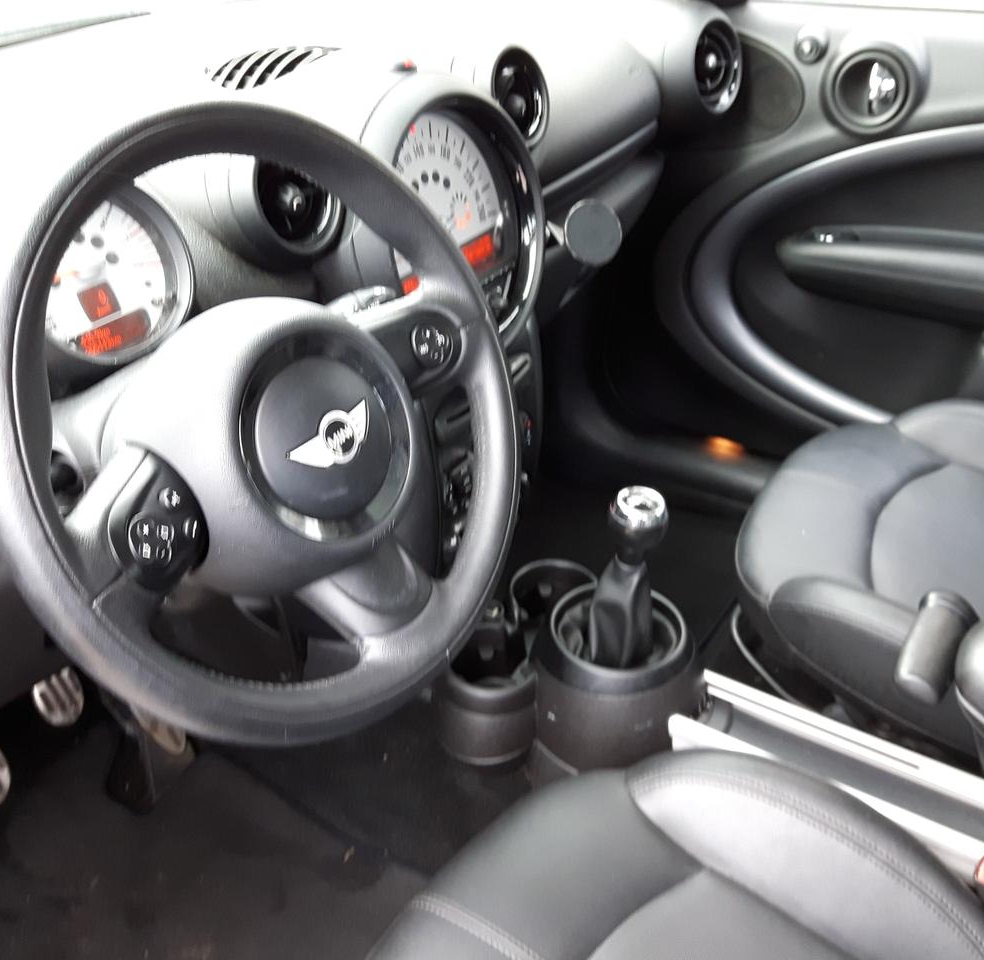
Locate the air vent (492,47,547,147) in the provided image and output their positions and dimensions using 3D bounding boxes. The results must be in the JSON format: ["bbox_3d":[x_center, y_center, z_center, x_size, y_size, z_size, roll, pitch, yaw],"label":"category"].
[{"bbox_3d":[0.018,-0.360,1.084,0.034,0.088,0.088,4,30,39],"label":"air vent"}]

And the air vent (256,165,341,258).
[{"bbox_3d":[-0.156,-0.219,0.879,0.034,0.088,0.088,4,30,38],"label":"air vent"}]

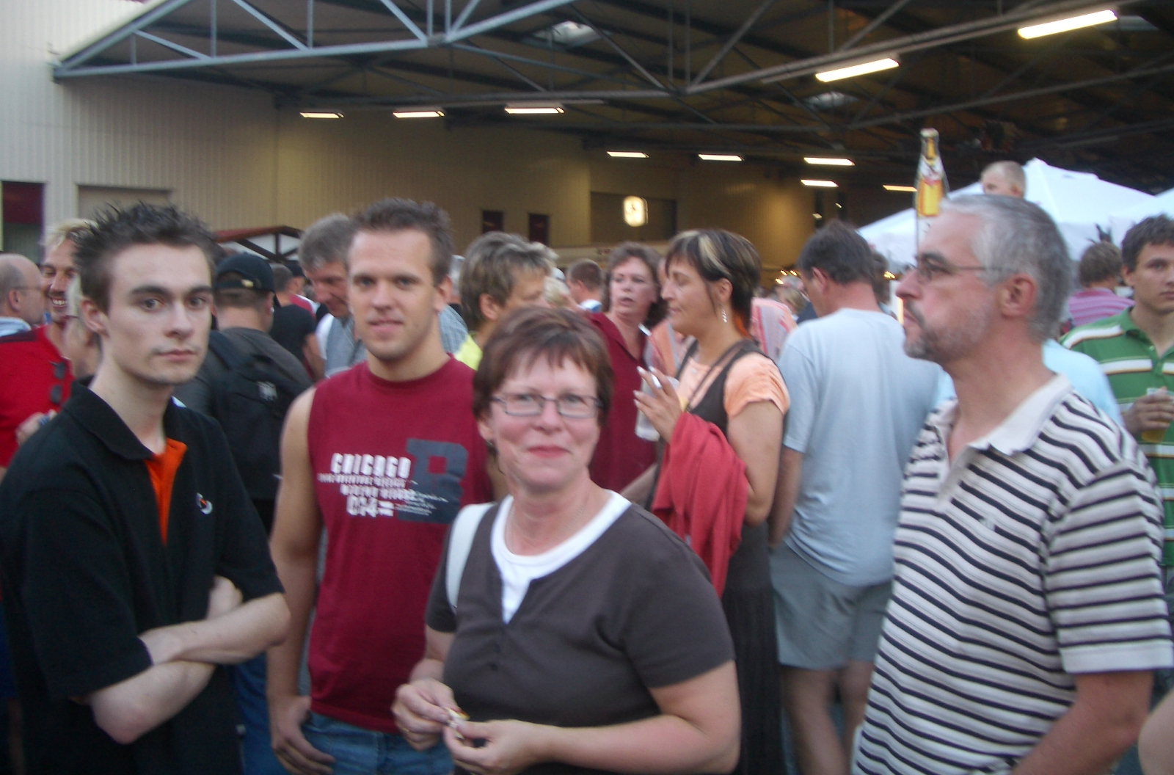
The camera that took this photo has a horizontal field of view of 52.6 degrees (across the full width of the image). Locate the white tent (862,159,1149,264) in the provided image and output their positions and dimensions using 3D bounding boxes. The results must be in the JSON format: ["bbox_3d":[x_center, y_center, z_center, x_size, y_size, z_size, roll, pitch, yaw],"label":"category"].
[{"bbox_3d":[5.150,-1.091,13.707,3.000,3.020,3.000,-3,6,-30],"label":"white tent"}]

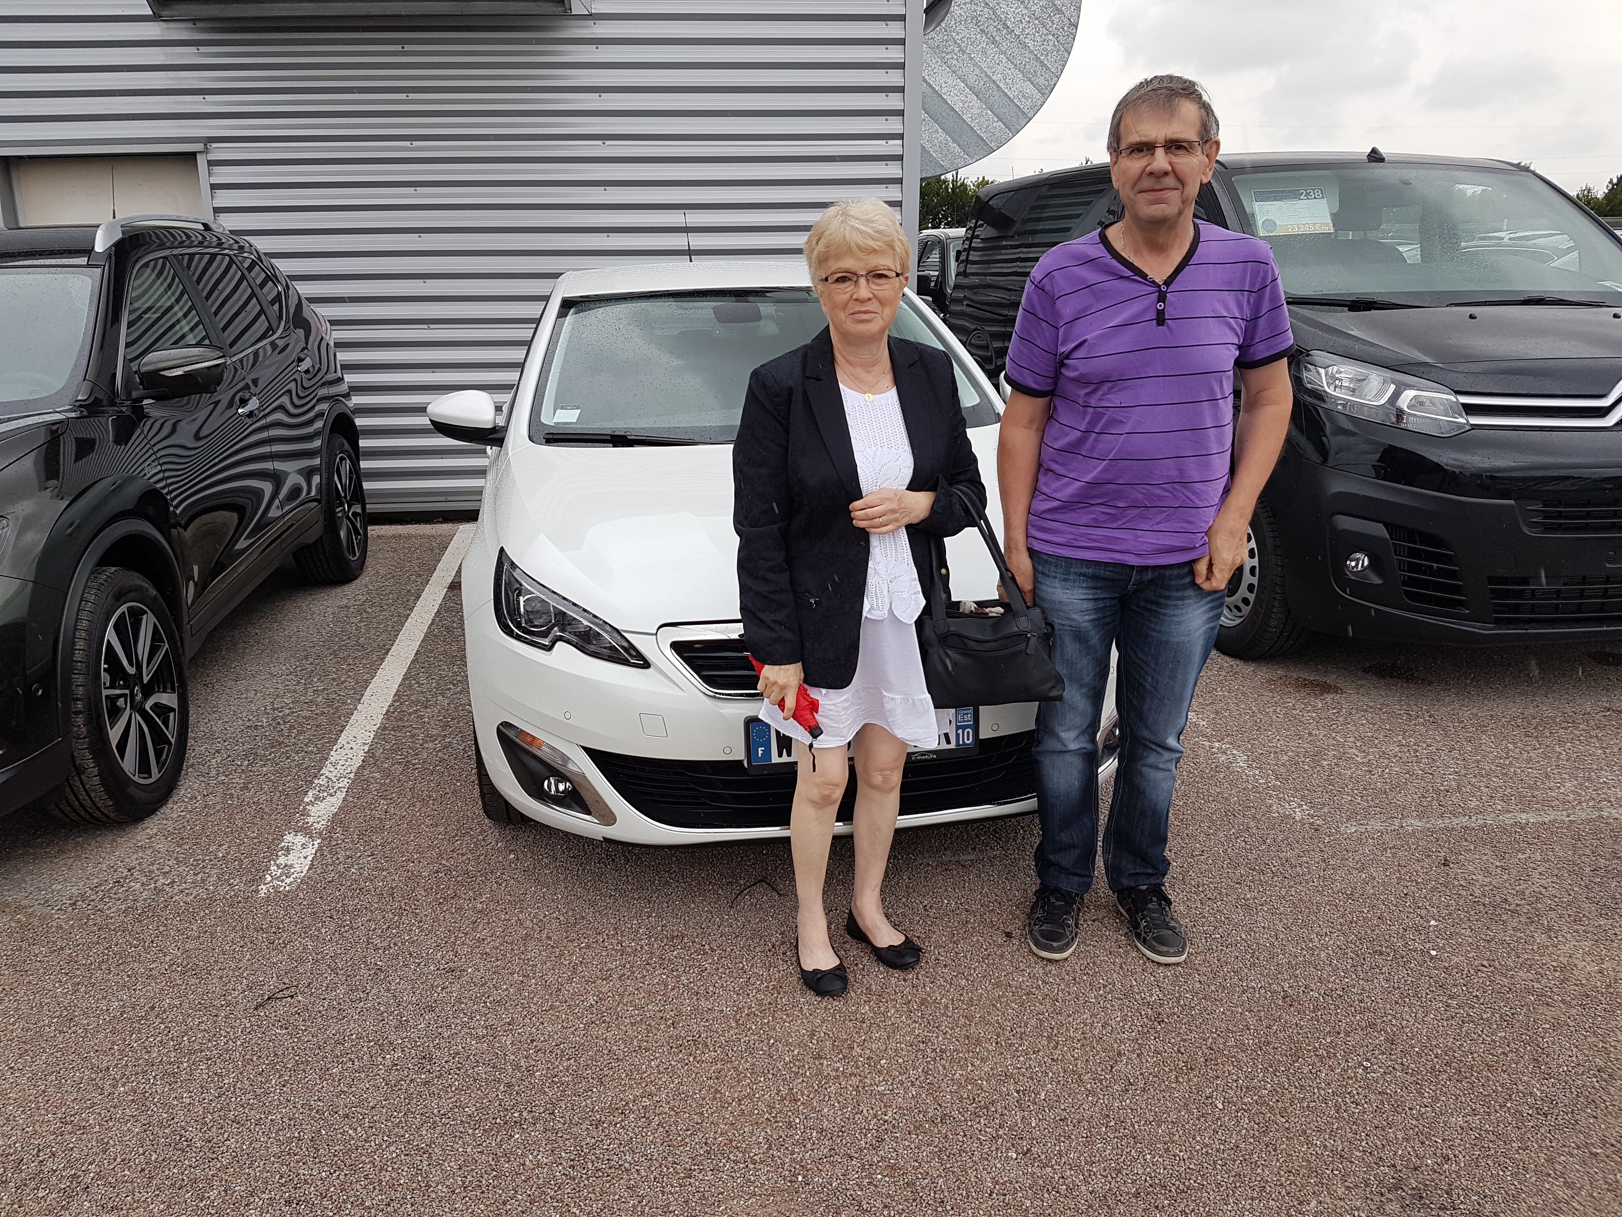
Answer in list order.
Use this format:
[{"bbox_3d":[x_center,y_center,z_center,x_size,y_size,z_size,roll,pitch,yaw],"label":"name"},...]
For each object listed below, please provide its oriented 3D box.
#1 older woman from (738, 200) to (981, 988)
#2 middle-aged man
[{"bbox_3d":[0.098,0.005,2.463,0.480,1.590,0.360,-5,17,-14],"label":"older woman"},{"bbox_3d":[0.684,-0.129,2.550,0.560,1.790,0.340,1,17,5],"label":"middle-aged man"}]

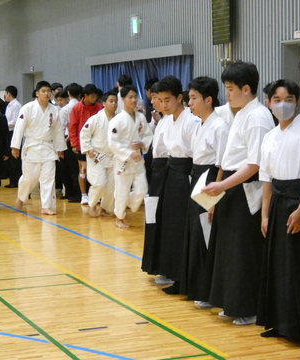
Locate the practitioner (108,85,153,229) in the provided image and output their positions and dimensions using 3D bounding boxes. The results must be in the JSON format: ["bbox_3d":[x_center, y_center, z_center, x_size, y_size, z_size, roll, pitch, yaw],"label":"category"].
[{"bbox_3d":[-0.236,-0.285,11.788,0.500,1.655,0.520,-3,5,-25],"label":"practitioner"}]

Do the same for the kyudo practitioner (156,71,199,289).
[{"bbox_3d":[0.220,0.037,7.712,0.340,1.672,0.460,-4,5,-30],"label":"kyudo practitioner"}]

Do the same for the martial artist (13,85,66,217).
[{"bbox_3d":[-1.501,-0.448,13.498,0.620,1.766,0.580,-2,5,-14],"label":"martial artist"}]

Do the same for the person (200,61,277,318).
[{"bbox_3d":[0.603,0.073,6.729,0.440,1.740,0.480,-3,5,-18],"label":"person"}]

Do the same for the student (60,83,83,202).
[{"bbox_3d":[-1.178,-0.570,14.978,0.460,1.769,0.340,-5,6,-40],"label":"student"}]

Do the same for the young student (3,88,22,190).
[{"bbox_3d":[-2.398,-0.760,17.537,0.360,1.792,0.460,1,5,22],"label":"young student"}]

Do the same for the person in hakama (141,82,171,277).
[{"bbox_3d":[0.102,0.019,8.183,0.340,1.637,0.460,-3,5,-24],"label":"person in hakama"}]

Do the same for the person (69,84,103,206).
[{"bbox_3d":[-0.911,-0.525,14.546,0.520,1.730,0.380,-3,5,-25],"label":"person"}]

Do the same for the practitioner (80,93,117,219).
[{"bbox_3d":[-0.641,-0.341,12.934,0.550,1.618,0.480,-5,6,-38],"label":"practitioner"}]

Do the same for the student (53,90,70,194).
[{"bbox_3d":[-1.455,-0.632,16.410,0.480,1.672,0.340,1,5,30],"label":"student"}]

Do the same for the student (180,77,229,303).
[{"bbox_3d":[0.402,0.085,7.100,0.380,1.630,0.480,-3,5,-20],"label":"student"}]

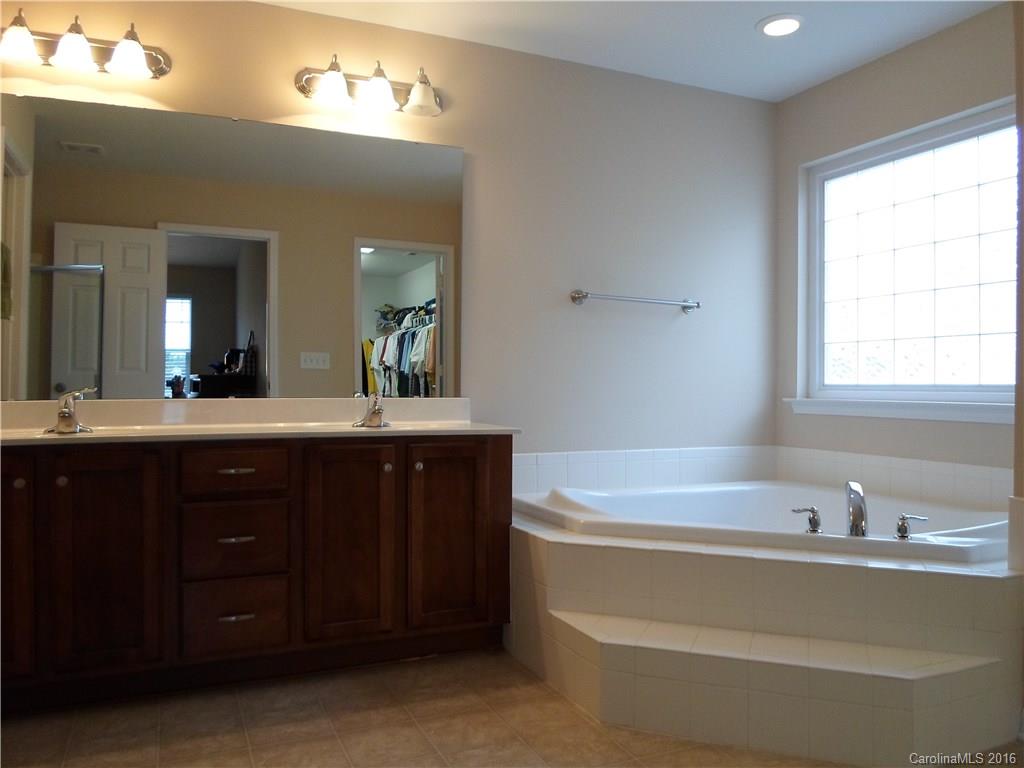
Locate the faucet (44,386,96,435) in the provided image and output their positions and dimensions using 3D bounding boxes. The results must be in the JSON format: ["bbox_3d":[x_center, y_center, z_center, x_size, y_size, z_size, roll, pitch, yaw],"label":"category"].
[{"bbox_3d":[-1.464,0.085,2.442,0.155,0.148,0.140,0,0,-23],"label":"faucet"}]

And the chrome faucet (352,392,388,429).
[{"bbox_3d":[-0.528,0.099,2.840,0.152,0.128,0.140,0,0,-23],"label":"chrome faucet"}]

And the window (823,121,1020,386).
[{"bbox_3d":[1.718,-0.487,3.143,0.080,1.012,0.990,0,0,-26],"label":"window"}]

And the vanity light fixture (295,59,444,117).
[{"bbox_3d":[-0.528,-1.180,2.915,0.605,0.172,0.205,0,0,-23],"label":"vanity light fixture"}]

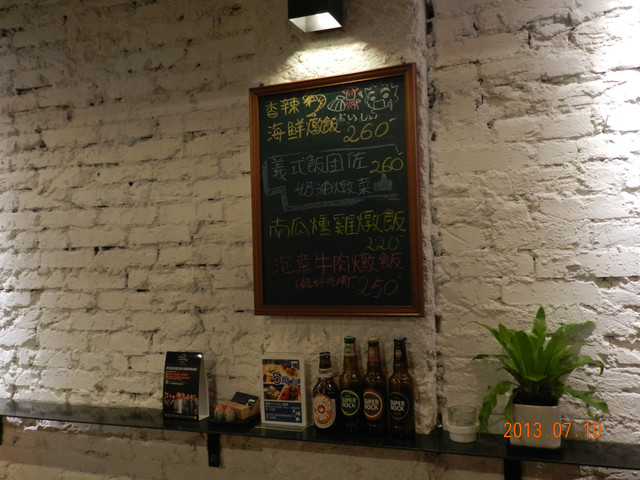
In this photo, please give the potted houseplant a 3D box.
[{"bbox_3d":[0.487,0.308,1.300,0.280,0.305,0.230,-3,-3,21],"label":"potted houseplant"}]

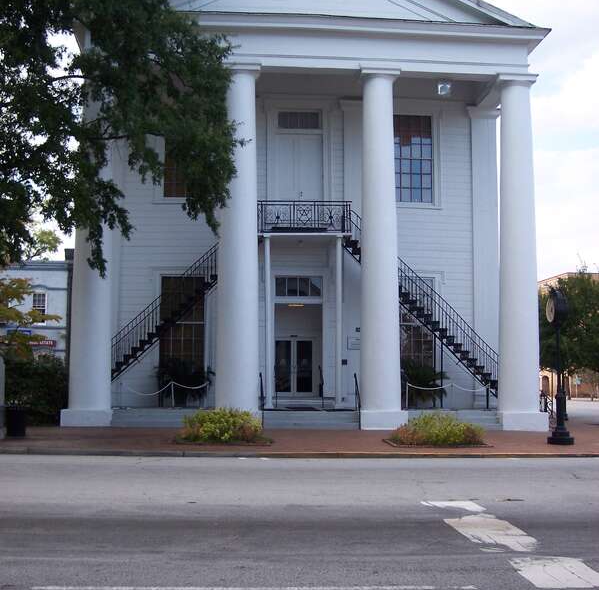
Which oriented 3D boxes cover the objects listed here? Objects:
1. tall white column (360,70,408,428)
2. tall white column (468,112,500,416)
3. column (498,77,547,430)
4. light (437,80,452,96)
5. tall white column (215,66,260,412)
[{"bbox_3d":[2.206,-1.246,24.018,1.240,9.691,1.240,1,-5,-4],"label":"tall white column"},{"bbox_3d":[5.638,-1.139,26.979,0.980,9.240,0.800,1,-5,-4],"label":"tall white column"},{"bbox_3d":[6.570,-1.260,26.582,1.358,10.591,1.358,1,-6,-5],"label":"column"},{"bbox_3d":[4.608,-6.604,27.868,0.443,0.443,0.374,1,-6,-5],"label":"light"},{"bbox_3d":[-1.766,-1.408,25.885,1.358,10.591,1.358,1,-6,-5],"label":"tall white column"}]

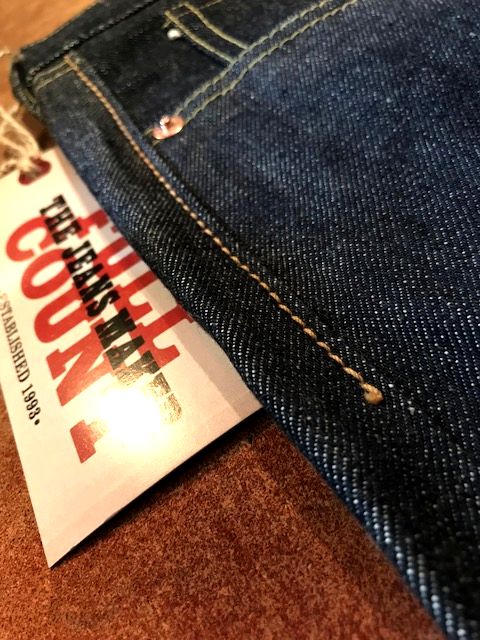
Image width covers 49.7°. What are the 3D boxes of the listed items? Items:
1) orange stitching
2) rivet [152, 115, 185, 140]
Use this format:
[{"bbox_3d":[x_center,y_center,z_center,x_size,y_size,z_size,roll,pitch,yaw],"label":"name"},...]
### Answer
[{"bbox_3d":[-0.019,-0.038,0.134,0.005,0.003,0.162,-34,56,-6],"label":"orange stitching"},{"bbox_3d":[-0.020,-0.054,0.144,0.009,0.003,0.009,-7,57,12],"label":"rivet"}]

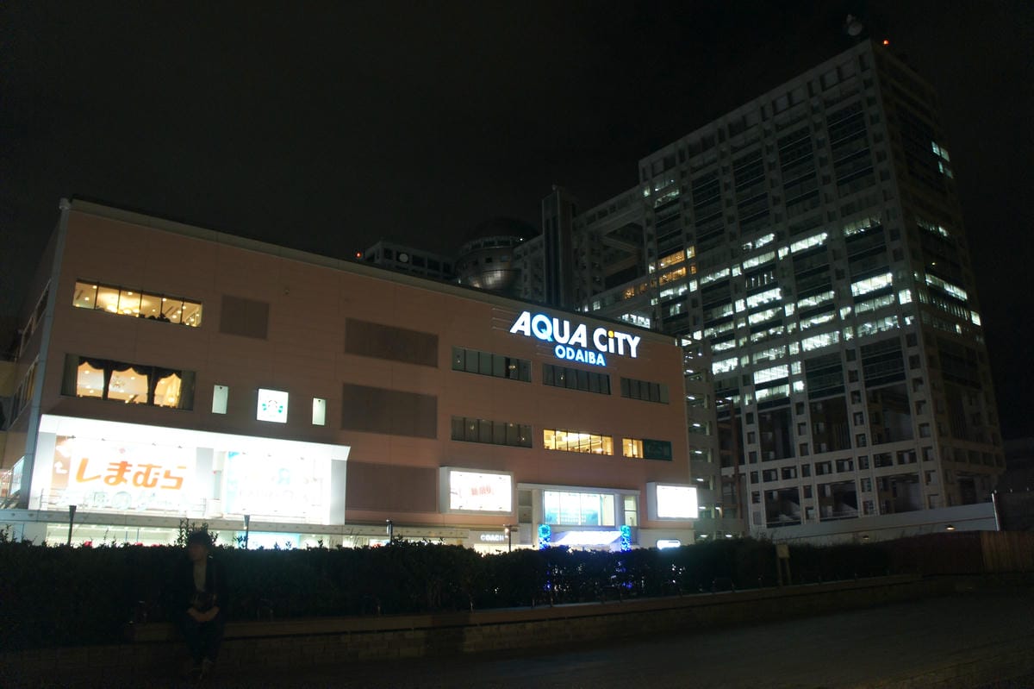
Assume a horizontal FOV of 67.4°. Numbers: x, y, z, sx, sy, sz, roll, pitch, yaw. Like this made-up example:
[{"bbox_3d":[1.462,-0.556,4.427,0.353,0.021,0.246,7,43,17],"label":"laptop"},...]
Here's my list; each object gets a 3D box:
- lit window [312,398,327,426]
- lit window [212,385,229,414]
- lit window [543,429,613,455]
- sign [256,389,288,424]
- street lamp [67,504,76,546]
[{"bbox_3d":[-12.733,4.365,49.954,0.858,1.690,0.150,11,-20,-35],"label":"lit window"},{"bbox_3d":[-17.704,3.327,46.307,0.866,1.691,0.150,11,-20,-35],"label":"lit window"},{"bbox_3d":[5.092,7.981,62.928,7.630,1.588,0.200,11,-20,-35],"label":"lit window"},{"bbox_3d":[-15.151,3.847,48.186,1.971,1.984,0.200,11,-20,-35],"label":"sign"},{"bbox_3d":[-16.708,8.036,28.528,0.280,4.200,0.400,11,-20,-35],"label":"street lamp"}]

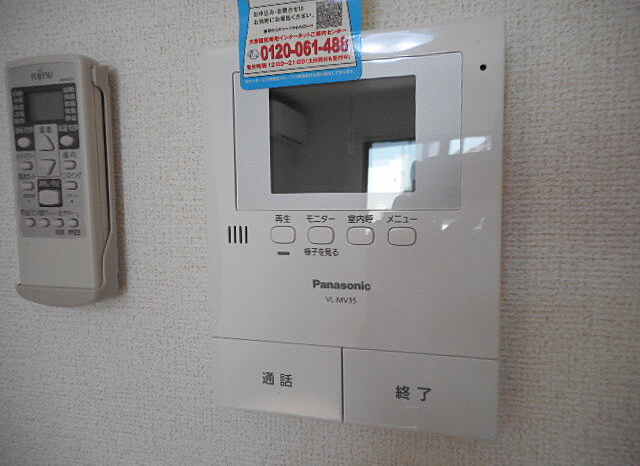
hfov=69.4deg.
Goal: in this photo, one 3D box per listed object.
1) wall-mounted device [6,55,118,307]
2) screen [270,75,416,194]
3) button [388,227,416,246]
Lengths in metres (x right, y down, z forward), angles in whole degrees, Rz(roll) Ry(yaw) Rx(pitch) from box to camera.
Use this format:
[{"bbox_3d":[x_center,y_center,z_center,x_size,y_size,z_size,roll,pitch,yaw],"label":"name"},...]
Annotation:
[{"bbox_3d":[-0.148,-0.028,0.268,0.054,0.137,0.024,1,6,15],"label":"wall-mounted device"},{"bbox_3d":[0.009,-0.043,0.209,0.067,0.049,0.005,1,6,15],"label":"screen"},{"bbox_3d":[0.037,0.002,0.205,0.012,0.008,0.004,1,6,15],"label":"button"}]

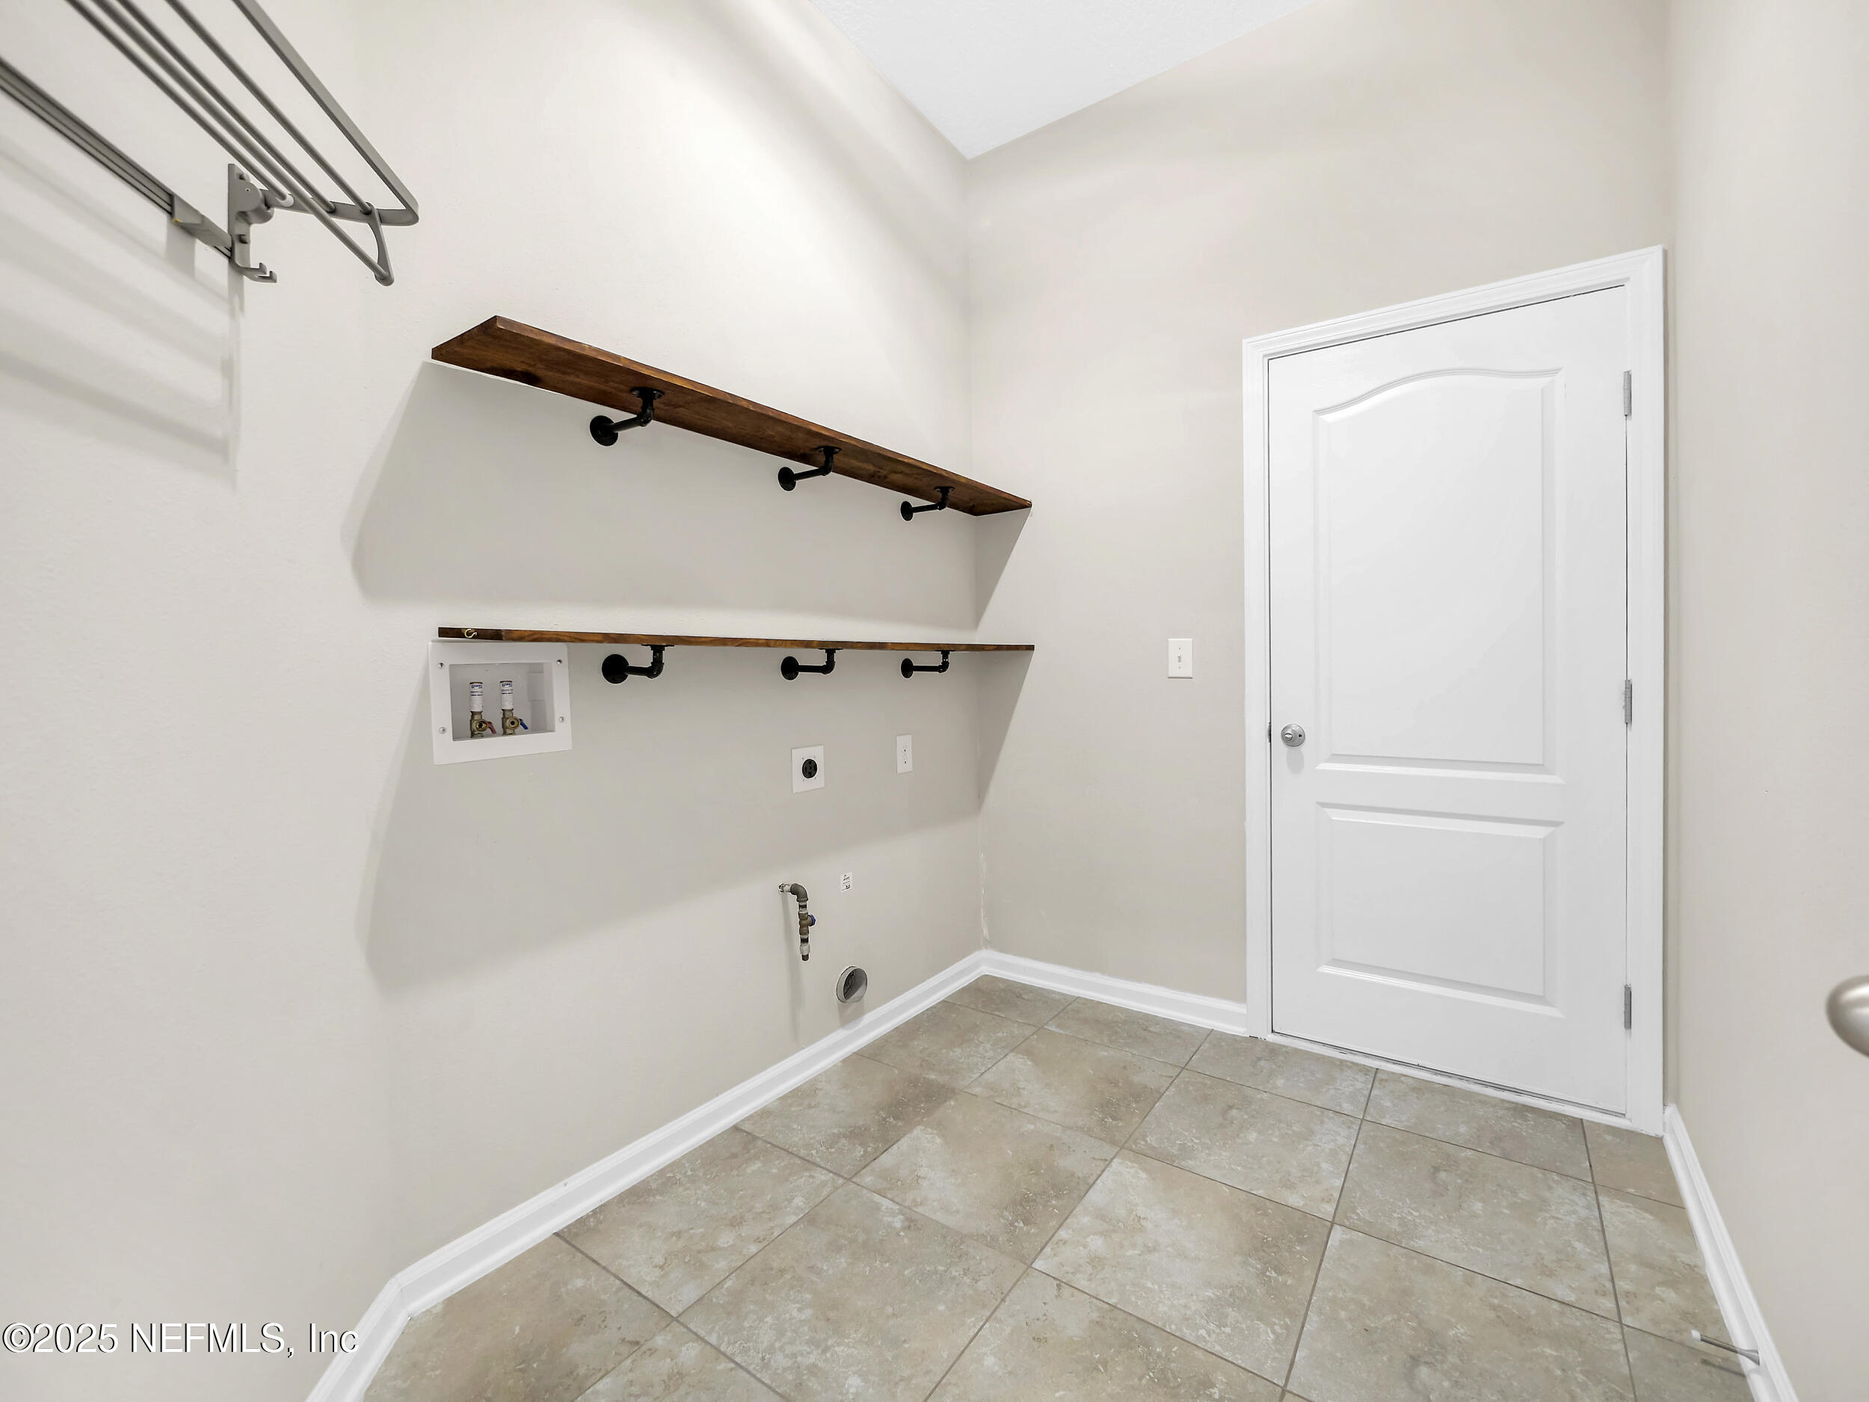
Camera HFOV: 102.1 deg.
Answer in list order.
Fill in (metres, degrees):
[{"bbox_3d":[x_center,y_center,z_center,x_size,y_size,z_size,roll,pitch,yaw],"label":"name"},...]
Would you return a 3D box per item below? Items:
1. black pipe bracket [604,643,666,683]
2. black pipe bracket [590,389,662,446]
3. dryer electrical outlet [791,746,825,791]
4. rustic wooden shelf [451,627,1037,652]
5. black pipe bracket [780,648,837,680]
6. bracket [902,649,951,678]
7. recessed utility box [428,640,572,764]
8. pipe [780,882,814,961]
[{"bbox_3d":[-0.630,-0.078,1.633,0.187,0.088,0.067,1,3,36],"label":"black pipe bracket"},{"bbox_3d":[-0.647,-0.601,1.612,0.189,0.085,0.068,1,3,36],"label":"black pipe bracket"},{"bbox_3d":[-0.348,0.195,2.150,0.020,0.122,0.122,1,3,36],"label":"dryer electrical outlet"},{"bbox_3d":[-0.264,-0.156,2.042,0.234,0.019,1.843,4,5,35],"label":"rustic wooden shelf"},{"bbox_3d":[-0.321,-0.098,2.048,0.187,0.088,0.068,1,3,36],"label":"black pipe bracket"},{"bbox_3d":[-0.012,-0.118,2.464,0.187,0.092,0.068,1,3,36],"label":"bracket"},{"bbox_3d":[-0.880,-0.002,1.516,0.087,0.225,0.257,1,3,36],"label":"recessed utility box"},{"bbox_3d":[-0.365,0.596,2.044,0.117,0.207,0.043,1,3,36],"label":"pipe"}]

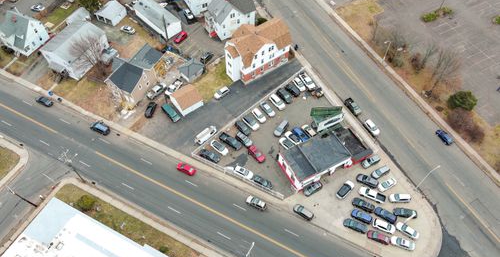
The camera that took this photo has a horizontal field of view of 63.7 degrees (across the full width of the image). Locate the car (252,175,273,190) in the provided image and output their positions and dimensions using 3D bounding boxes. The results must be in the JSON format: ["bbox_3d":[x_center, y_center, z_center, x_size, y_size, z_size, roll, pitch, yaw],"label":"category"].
[{"bbox_3d":[2.867,12.163,92.985,4.850,1.460,1.820,28,61,17],"label":"car"}]

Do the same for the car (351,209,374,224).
[{"bbox_3d":[24.196,18.810,86.978,4.400,1.430,1.750,24,59,16],"label":"car"}]

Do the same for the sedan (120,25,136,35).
[{"bbox_3d":[-36.430,-29.573,120.021,4.692,1.450,1.818,22,57,15],"label":"sedan"}]

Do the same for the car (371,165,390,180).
[{"bbox_3d":[30.243,9.956,93.102,4.400,1.520,1.780,-25,59,-16],"label":"car"}]

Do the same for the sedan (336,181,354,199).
[{"bbox_3d":[21.106,13.661,89.580,4.500,1.600,1.850,-38,65,-21],"label":"sedan"}]

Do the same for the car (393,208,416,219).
[{"bbox_3d":[33.428,18.124,86.659,4.743,1.450,1.818,11,55,7],"label":"car"}]

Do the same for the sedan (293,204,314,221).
[{"bbox_3d":[11.857,18.329,88.734,4.400,1.650,1.830,28,61,18],"label":"sedan"}]

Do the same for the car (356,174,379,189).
[{"bbox_3d":[27.183,12.144,92.838,4.850,1.470,1.840,26,60,16],"label":"car"}]

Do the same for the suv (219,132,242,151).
[{"bbox_3d":[-4.761,2.925,96.396,5.800,1.850,2.000,32,63,19],"label":"suv"}]

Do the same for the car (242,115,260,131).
[{"bbox_3d":[0.217,-1.415,100.811,4.450,1.620,1.800,39,63,23],"label":"car"}]

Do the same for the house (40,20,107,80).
[{"bbox_3d":[-49.105,-22.440,112.351,11.200,7.900,14.400,22,59,15],"label":"house"}]

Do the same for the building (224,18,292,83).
[{"bbox_3d":[1.572,-21.605,109.799,17.400,10.700,10.300,-29,61,-17],"label":"building"}]

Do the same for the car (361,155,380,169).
[{"bbox_3d":[28.739,7.785,95.718,4.800,1.460,1.830,-26,60,-16],"label":"car"}]

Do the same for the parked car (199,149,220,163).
[{"bbox_3d":[-9.424,6.311,94.517,4.800,1.450,1.850,20,60,13],"label":"parked car"}]

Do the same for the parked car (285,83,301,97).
[{"bbox_3d":[11.466,-10.375,107.689,1.870,1.720,4.600,-28,61,-17],"label":"parked car"}]

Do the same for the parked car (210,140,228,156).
[{"bbox_3d":[-7.509,4.680,97.991,4.650,1.480,1.810,34,63,21],"label":"parked car"}]

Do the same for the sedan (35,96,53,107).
[{"bbox_3d":[-52.932,-7.058,103.700,4.590,1.450,1.818,20,57,13],"label":"sedan"}]

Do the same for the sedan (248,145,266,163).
[{"bbox_3d":[1.627,5.871,94.925,1.838,1.680,5.100,-35,62,-23],"label":"sedan"}]

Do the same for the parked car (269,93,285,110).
[{"bbox_3d":[6.818,-7.104,102.737,1.950,1.750,4.800,-37,64,-20],"label":"parked car"}]

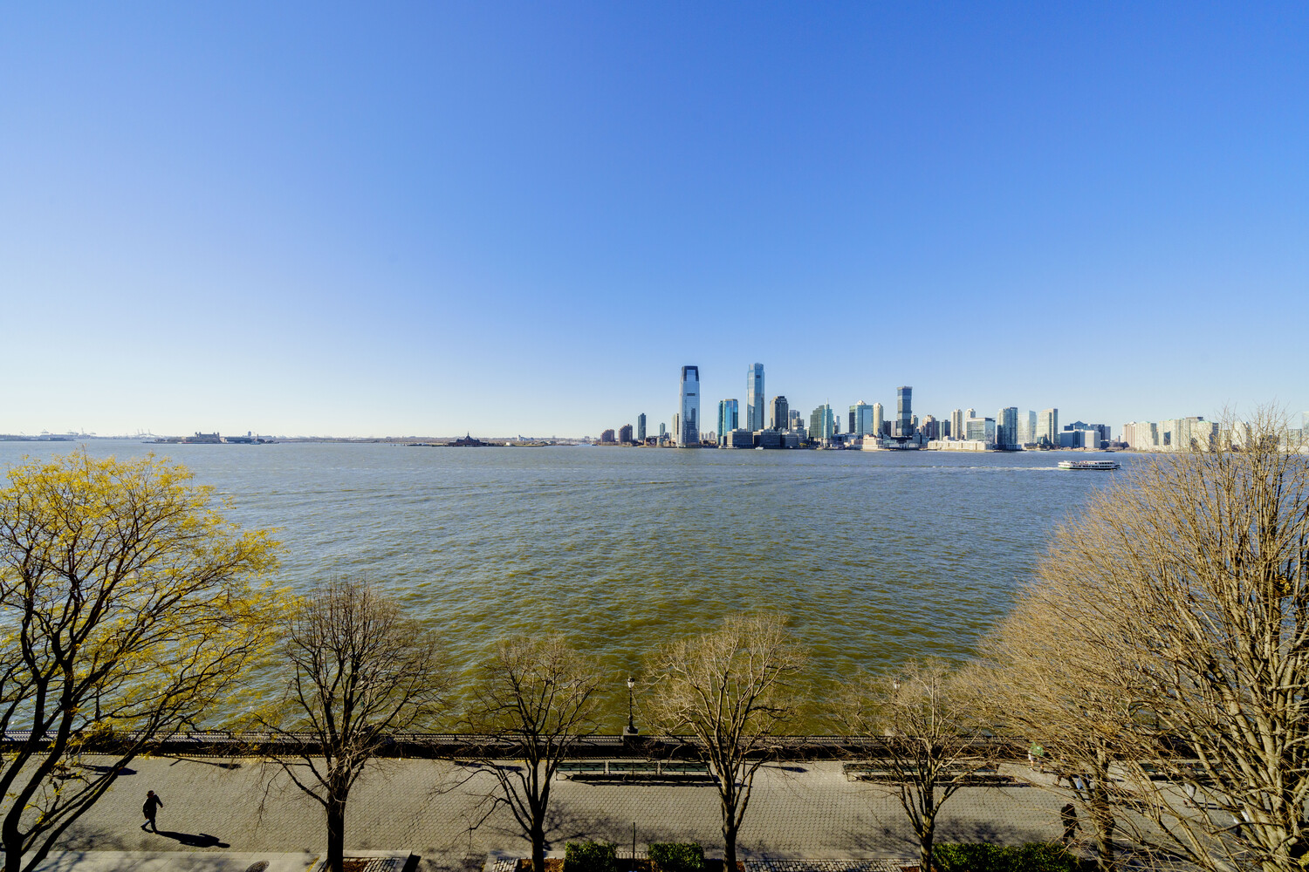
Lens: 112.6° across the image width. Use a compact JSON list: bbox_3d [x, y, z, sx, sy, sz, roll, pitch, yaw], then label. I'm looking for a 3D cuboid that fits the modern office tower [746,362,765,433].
[{"bbox_3d":[330.000,-98.220,1419.500,36.000,274.000,52.000,1,-1,-8],"label":"modern office tower"}]

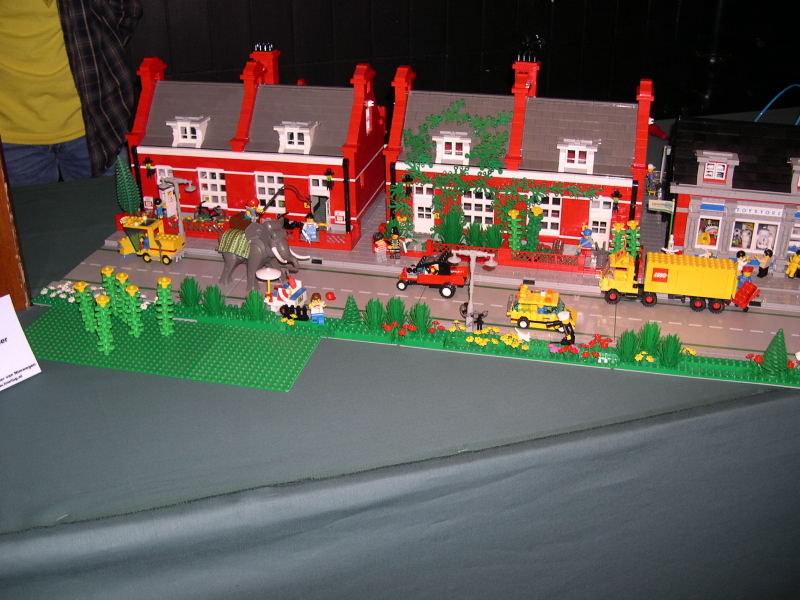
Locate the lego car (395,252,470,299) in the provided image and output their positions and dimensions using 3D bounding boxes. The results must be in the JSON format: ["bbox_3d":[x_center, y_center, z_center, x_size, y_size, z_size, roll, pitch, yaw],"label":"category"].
[{"bbox_3d":[0.047,-0.040,1.187,0.097,0.058,0.045,8,29,16],"label":"lego car"}]

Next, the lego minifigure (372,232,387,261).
[{"bbox_3d":[-0.027,-0.076,1.267,0.022,0.043,0.015,-5,27,-9],"label":"lego minifigure"}]

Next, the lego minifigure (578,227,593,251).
[{"bbox_3d":[0.271,-0.084,1.279,0.023,0.042,0.015,4,27,9],"label":"lego minifigure"}]

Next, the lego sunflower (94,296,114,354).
[{"bbox_3d":[-0.351,0.030,1.044,0.021,0.073,0.020,-8,28,-20],"label":"lego sunflower"}]

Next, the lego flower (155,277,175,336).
[{"bbox_3d":[-0.290,0.010,1.088,0.023,0.075,0.023,6,28,11],"label":"lego flower"}]

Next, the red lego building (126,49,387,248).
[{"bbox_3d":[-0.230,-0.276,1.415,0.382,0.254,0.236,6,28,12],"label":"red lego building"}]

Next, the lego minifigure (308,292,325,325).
[{"bbox_3d":[-0.106,0.011,1.110,0.024,0.042,0.015,2,27,4],"label":"lego minifigure"}]

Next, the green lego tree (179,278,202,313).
[{"bbox_3d":[-0.272,-0.009,1.147,0.027,0.046,0.027,6,28,11],"label":"green lego tree"}]

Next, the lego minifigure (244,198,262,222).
[{"bbox_3d":[-0.191,-0.117,1.163,0.020,0.034,0.018,-22,34,-35],"label":"lego minifigure"}]

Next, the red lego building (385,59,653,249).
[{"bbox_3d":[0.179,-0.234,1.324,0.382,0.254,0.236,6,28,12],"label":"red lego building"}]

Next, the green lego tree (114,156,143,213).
[{"bbox_3d":[-0.427,-0.170,1.369,0.035,0.110,0.035,6,28,13],"label":"green lego tree"}]

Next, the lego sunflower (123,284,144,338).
[{"bbox_3d":[-0.327,0.014,1.076,0.020,0.072,0.020,6,28,13],"label":"lego sunflower"}]

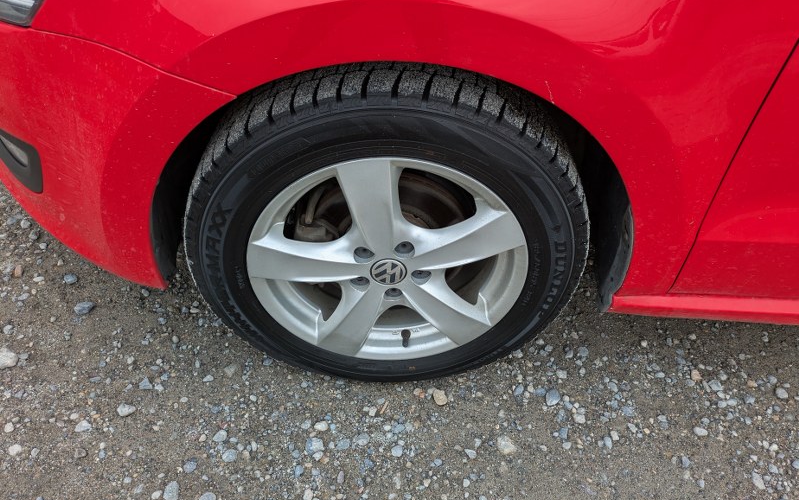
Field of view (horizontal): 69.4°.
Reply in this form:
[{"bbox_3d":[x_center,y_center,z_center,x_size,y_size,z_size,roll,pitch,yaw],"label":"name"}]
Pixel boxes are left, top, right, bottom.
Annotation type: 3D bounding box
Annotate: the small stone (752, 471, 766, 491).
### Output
[{"bbox_3d":[0.576,0.369,0.927,0.017,0.014,0.033,6,42,5],"label":"small stone"}]

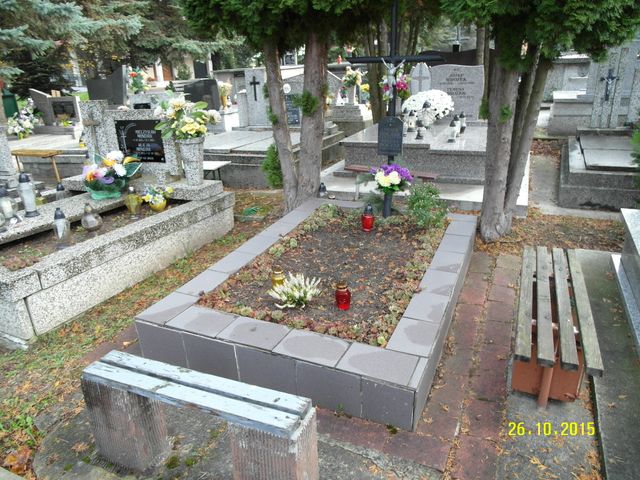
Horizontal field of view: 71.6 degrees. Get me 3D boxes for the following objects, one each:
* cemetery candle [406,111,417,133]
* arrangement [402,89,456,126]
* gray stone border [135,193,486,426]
[{"bbox_3d":[1.187,-1.529,5.730,0.093,0.265,0.093,8,24,23],"label":"cemetery candle"},{"bbox_3d":[1.554,-1.891,6.283,0.680,0.520,0.640,8,24,23],"label":"arrangement"},{"bbox_3d":[0.165,0.209,3.027,1.479,0.210,2.240,8,24,23],"label":"gray stone border"}]

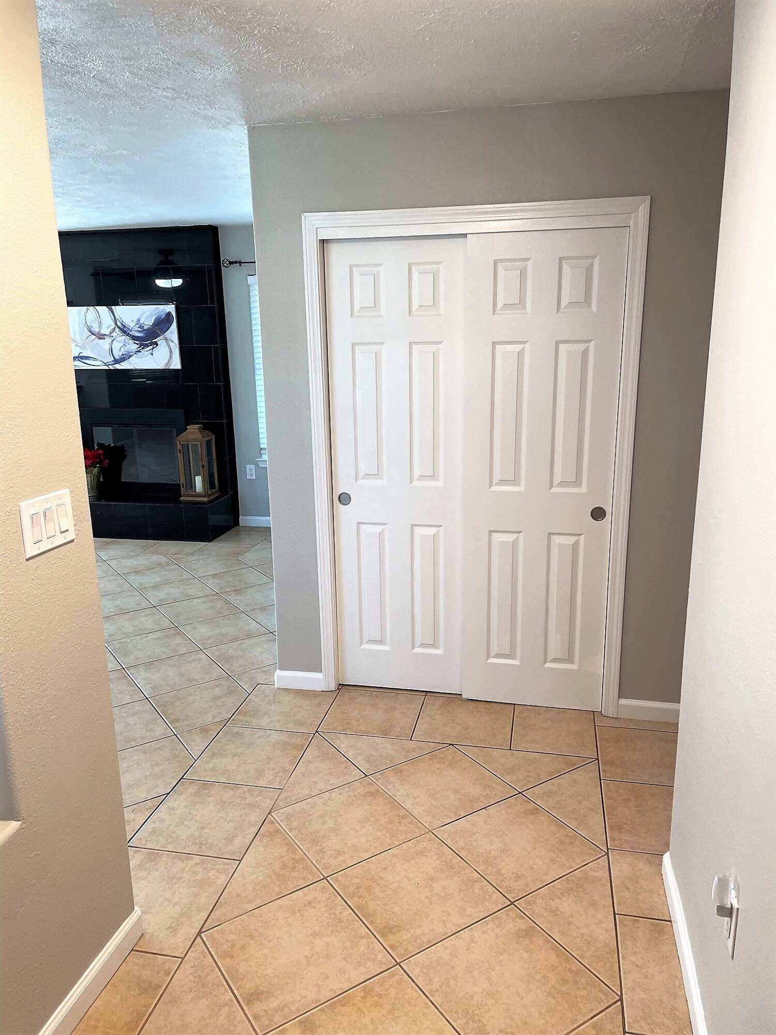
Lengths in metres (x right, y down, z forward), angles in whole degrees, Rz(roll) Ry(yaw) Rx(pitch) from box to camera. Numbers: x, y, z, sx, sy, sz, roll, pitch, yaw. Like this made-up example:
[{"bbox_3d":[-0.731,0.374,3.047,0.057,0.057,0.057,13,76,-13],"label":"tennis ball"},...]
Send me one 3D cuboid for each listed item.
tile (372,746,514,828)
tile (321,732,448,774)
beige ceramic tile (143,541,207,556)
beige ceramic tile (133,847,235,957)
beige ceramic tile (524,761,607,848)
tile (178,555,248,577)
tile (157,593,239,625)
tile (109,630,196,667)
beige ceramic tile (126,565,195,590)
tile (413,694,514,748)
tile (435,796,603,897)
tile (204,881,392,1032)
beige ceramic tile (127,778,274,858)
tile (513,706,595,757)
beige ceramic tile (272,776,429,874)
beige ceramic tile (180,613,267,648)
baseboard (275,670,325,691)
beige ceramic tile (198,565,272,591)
[{"bbox_3d":[0.205,1.001,2.901,0.400,0.012,0.400,-10,16,-32],"label":"tile"},{"bbox_3d":[-0.047,0.963,3.115,0.563,0.011,0.281,2,14,12],"label":"tile"},{"bbox_3d":[-1.679,0.246,6.131,0.392,0.011,0.392,2,14,12],"label":"beige ceramic tile"},{"bbox_3d":[-0.709,1.149,2.346,0.393,0.012,0.400,2,14,13],"label":"beige ceramic tile"},{"bbox_3d":[0.621,1.011,2.800,0.279,0.010,0.560,2,14,12],"label":"beige ceramic tile"},{"bbox_3d":[-1.269,0.357,5.657,0.404,0.011,0.404,-9,16,-32],"label":"tile"},{"bbox_3d":[-1.163,0.570,4.777,0.404,0.011,0.404,-9,16,-32],"label":"tile"},{"bbox_3d":[-1.271,0.698,4.186,0.398,0.010,0.398,-10,16,-32],"label":"tile"},{"bbox_3d":[-1.601,0.407,5.396,0.398,0.010,0.398,-10,16,-32],"label":"beige ceramic tile"},{"bbox_3d":[0.338,0.891,3.391,0.404,0.011,0.404,2,14,12],"label":"tile"},{"bbox_3d":[0.427,1.079,2.570,0.400,0.012,0.400,-10,16,-32],"label":"tile"},{"bbox_3d":[-0.252,1.193,2.141,0.400,0.012,0.400,-10,16,-32],"label":"tile"},{"bbox_3d":[-0.628,1.054,2.729,0.393,0.012,0.400,2,14,13],"label":"beige ceramic tile"},{"bbox_3d":[0.702,0.901,3.282,0.337,0.012,0.400,2,14,13],"label":"tile"},{"bbox_3d":[-0.134,1.052,2.671,0.398,0.010,0.398,-10,16,-32],"label":"beige ceramic tile"},{"bbox_3d":[-0.939,0.648,4.445,0.404,0.011,0.404,-9,16,-32],"label":"beige ceramic tile"},{"bbox_3d":[-0.418,0.766,3.655,0.240,0.087,0.015,2,14,12],"label":"baseboard"},{"bbox_3d":[-1.041,0.427,5.313,0.400,0.012,0.400,-10,16,-32],"label":"beige ceramic tile"}]

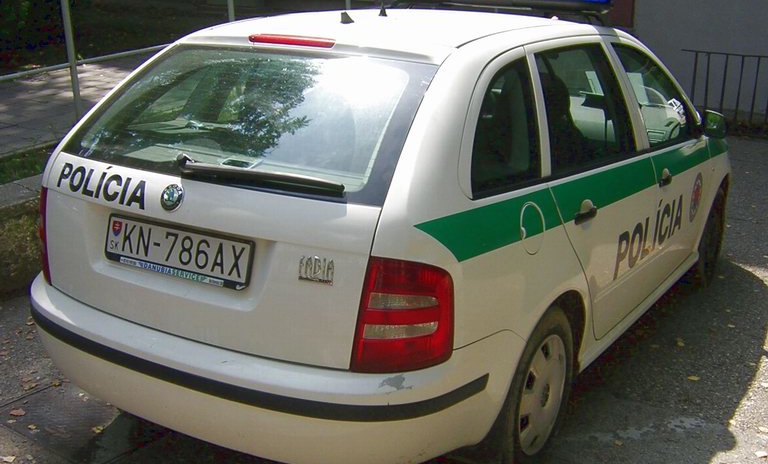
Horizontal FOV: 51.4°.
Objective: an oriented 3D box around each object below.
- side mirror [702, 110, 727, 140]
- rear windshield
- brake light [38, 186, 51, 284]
[{"bbox_3d":[1.552,-0.508,3.781,0.160,0.130,0.110,11,17,31],"label":"side mirror"},{"bbox_3d":[-0.388,-0.356,2.272,1.165,0.080,0.530,11,54,31],"label":"rear windshield"},{"bbox_3d":[-1.075,-0.012,2.535,0.205,0.295,0.160,11,17,31],"label":"brake light"}]

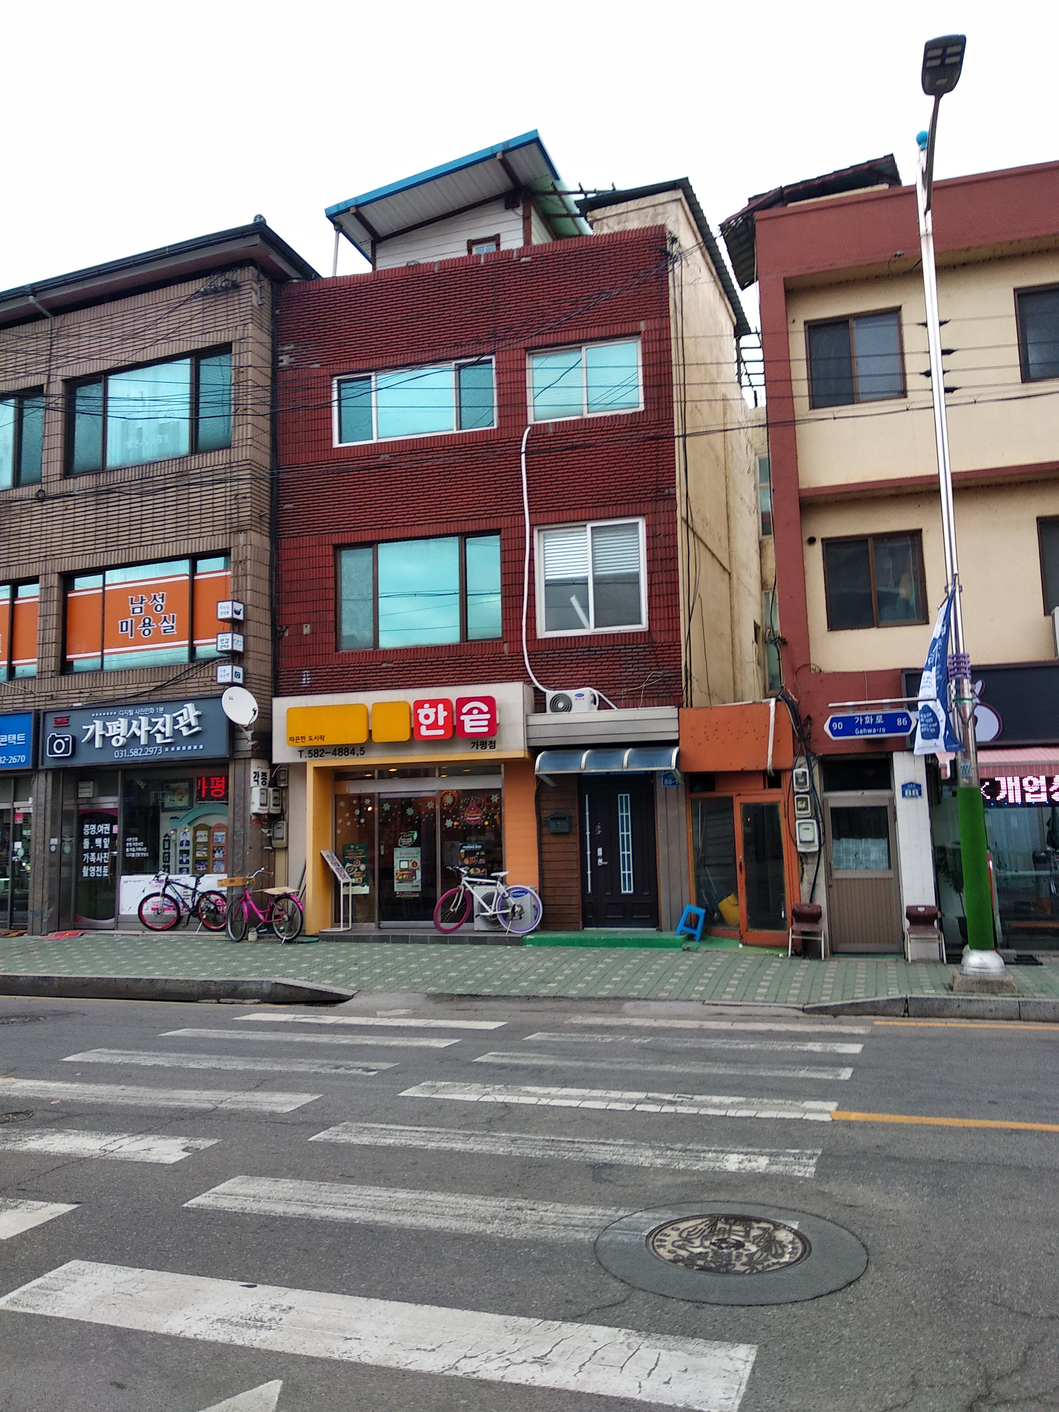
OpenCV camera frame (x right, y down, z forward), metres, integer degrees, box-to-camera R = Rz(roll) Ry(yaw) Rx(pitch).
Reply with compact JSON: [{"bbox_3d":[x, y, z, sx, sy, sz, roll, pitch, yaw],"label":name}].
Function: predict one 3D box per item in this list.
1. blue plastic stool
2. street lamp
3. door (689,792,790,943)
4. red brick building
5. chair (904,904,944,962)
[{"bbox_3d":[2.268,3.043,14.850,0.340,0.440,0.340,15,-2,16],"label":"blue plastic stool"},{"bbox_3d":[4.243,-2.029,10.549,0.460,9.400,2.350,-3,-7,17],"label":"street lamp"},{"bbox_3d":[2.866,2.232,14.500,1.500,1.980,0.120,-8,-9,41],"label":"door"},{"bbox_3d":[0.226,-2.561,20.328,6.450,13.000,8.950,-3,-7,15],"label":"red brick building"},{"bbox_3d":[4.876,2.823,13.123,0.430,0.690,0.460,-3,-7,16],"label":"chair"}]

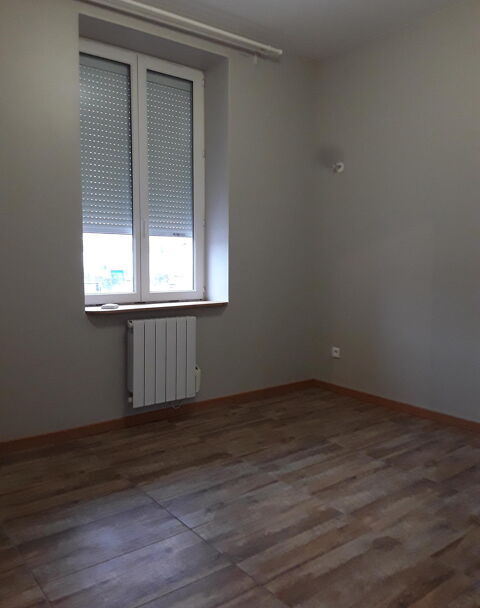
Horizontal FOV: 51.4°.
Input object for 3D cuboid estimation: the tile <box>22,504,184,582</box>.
[{"bbox_3d":[-0.534,0.957,2.032,0.599,0.011,0.297,-4,7,-37],"label":"tile"}]

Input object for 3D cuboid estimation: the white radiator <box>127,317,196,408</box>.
[{"bbox_3d":[-0.524,0.378,3.398,0.478,0.573,0.092,-4,7,-37],"label":"white radiator"}]

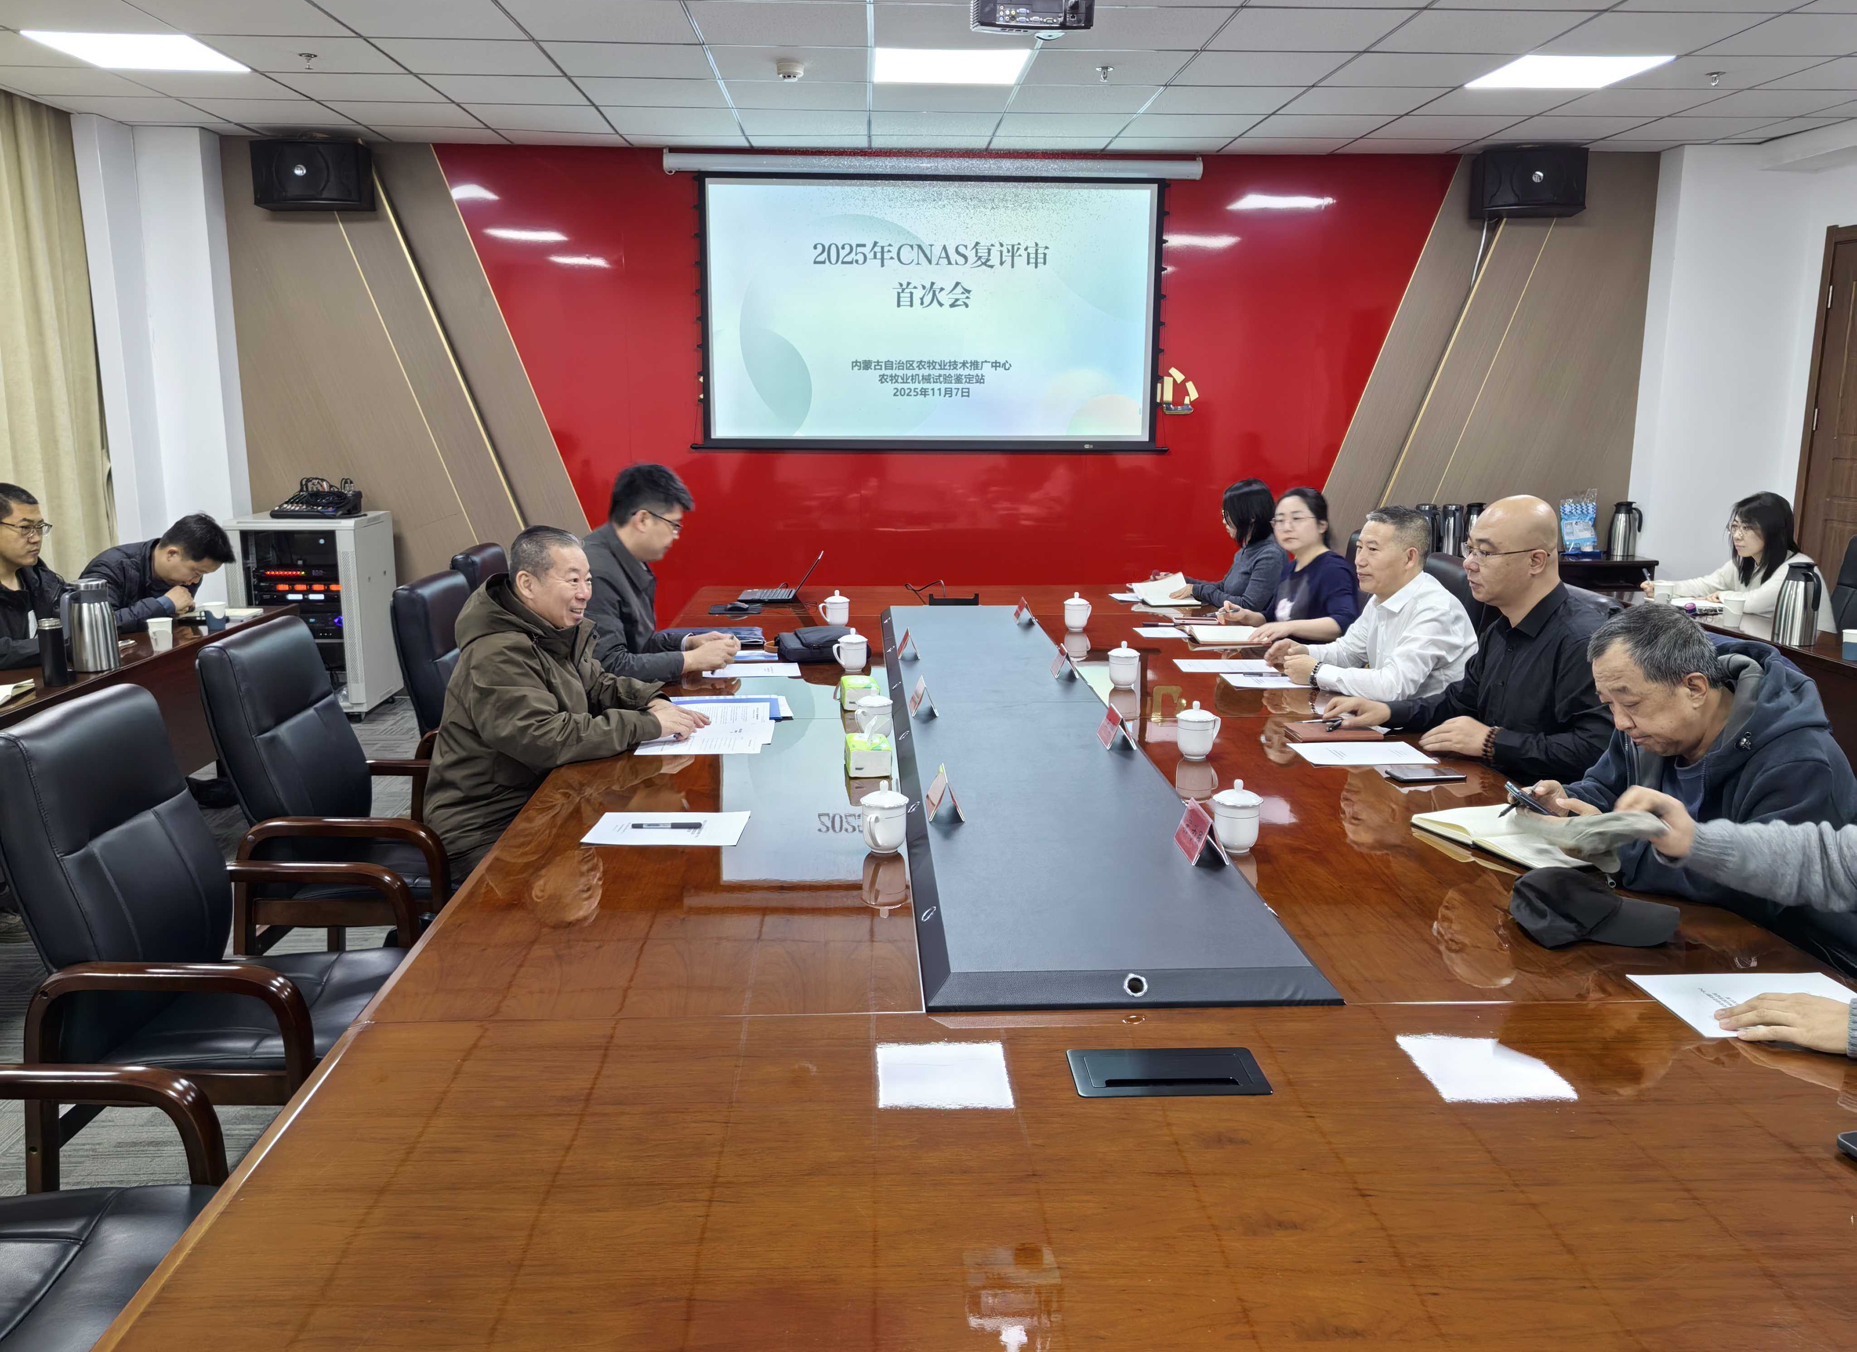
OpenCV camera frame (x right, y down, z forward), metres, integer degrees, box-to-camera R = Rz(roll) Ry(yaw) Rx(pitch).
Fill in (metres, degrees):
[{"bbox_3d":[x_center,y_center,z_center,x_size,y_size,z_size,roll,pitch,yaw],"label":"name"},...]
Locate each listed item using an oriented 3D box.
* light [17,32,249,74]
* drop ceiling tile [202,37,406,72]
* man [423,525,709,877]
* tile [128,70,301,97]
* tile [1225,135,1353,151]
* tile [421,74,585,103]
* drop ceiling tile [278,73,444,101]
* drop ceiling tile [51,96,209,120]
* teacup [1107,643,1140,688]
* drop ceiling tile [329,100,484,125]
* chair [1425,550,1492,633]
[{"bbox_3d":[-2.923,-2.343,5.397,0.600,0.040,0.600,0,11,-3],"label":"light"},{"bbox_3d":[-2.318,-2.325,5.411,0.600,0.020,0.600,0,11,-3],"label":"drop ceiling tile"},{"bbox_3d":[-0.885,0.278,3.546,0.650,1.285,0.580,0,11,-2],"label":"man"},{"bbox_3d":[-2.951,-2.446,5.973,0.600,0.020,0.600,0,11,-2],"label":"tile"},{"bbox_3d":[1.802,-2.672,7.281,0.600,0.020,0.440,0,11,-2],"label":"tile"},{"bbox_3d":[-1.746,-2.443,6.025,0.600,0.020,0.600,0,11,-2],"label":"tile"},{"bbox_3d":[-2.347,-2.445,5.998,0.600,0.020,0.600,0,11,-2],"label":"drop ceiling tile"},{"bbox_3d":[-3.570,-2.560,6.533,0.600,0.020,0.600,0,11,-2],"label":"drop ceiling tile"},{"bbox_3d":[0.579,-0.036,4.245,0.094,0.133,0.111,2,11,8],"label":"teacup"},{"bbox_3d":[-2.371,-2.553,6.588,0.600,0.020,0.600,0,11,-3],"label":"drop ceiling tile"},{"bbox_3d":[1.399,0.190,4.600,0.660,1.070,0.620,0,11,-2],"label":"chair"}]

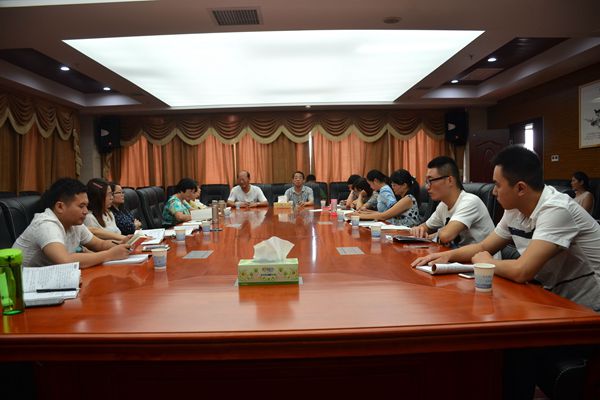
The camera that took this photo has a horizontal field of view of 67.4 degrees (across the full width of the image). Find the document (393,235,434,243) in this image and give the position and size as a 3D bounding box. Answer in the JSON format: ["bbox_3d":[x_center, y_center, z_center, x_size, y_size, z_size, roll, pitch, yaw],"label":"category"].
[{"bbox_3d":[0.722,0.240,2.753,0.260,0.020,0.220,-1,2,10],"label":"document"}]

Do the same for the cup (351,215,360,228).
[{"bbox_3d":[0.456,0.186,3.680,0.074,0.088,0.074,-1,3,0],"label":"cup"}]

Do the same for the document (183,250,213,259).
[{"bbox_3d":[-0.532,0.287,2.376,0.125,0.005,0.235,-1,2,-1],"label":"document"}]

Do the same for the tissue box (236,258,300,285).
[{"bbox_3d":[-0.116,0.272,1.693,0.219,0.075,0.108,-1,2,-1],"label":"tissue box"}]

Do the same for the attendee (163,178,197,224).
[{"bbox_3d":[-1.188,0.364,4.846,0.680,1.200,0.500,-1,2,6],"label":"attendee"}]

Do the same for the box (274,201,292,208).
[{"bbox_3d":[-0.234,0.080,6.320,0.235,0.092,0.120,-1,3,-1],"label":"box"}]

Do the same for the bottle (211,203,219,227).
[{"bbox_3d":[-0.811,0.118,4.320,0.062,0.222,0.062,-1,3,-1],"label":"bottle"}]

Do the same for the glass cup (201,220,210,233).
[{"bbox_3d":[-0.751,0.211,3.568,0.073,0.086,0.073,-1,2,-1],"label":"glass cup"}]

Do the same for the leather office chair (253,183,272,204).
[{"bbox_3d":[-0.734,0.326,6.950,0.620,1.090,0.660,-1,3,-1],"label":"leather office chair"}]

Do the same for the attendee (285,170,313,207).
[{"bbox_3d":[0.005,0.210,6.636,0.480,1.270,0.680,-1,2,-1],"label":"attendee"}]

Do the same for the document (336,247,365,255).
[{"bbox_3d":[0.266,0.268,2.388,0.122,0.005,0.235,-1,2,-1],"label":"document"}]

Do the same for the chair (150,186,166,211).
[{"bbox_3d":[-1.359,0.414,4.964,0.660,1.100,0.620,-1,2,-1],"label":"chair"}]

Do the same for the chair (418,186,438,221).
[{"bbox_3d":[1.010,0.395,3.992,0.700,1.080,0.650,-1,2,-1],"label":"chair"}]

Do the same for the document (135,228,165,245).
[{"bbox_3d":[-0.966,0.241,2.927,0.210,0.020,0.280,-1,14,-1],"label":"document"}]

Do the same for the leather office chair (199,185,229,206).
[{"bbox_3d":[-1.615,0.272,8.600,0.610,1.090,0.660,-1,3,-1],"label":"leather office chair"}]

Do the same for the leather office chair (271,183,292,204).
[{"bbox_3d":[-0.363,0.243,8.600,0.610,1.090,0.660,-1,3,-1],"label":"leather office chair"}]

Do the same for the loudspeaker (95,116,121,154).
[{"bbox_3d":[-3.502,-1.182,8.185,0.410,0.650,0.400,-2,10,-13],"label":"loudspeaker"}]

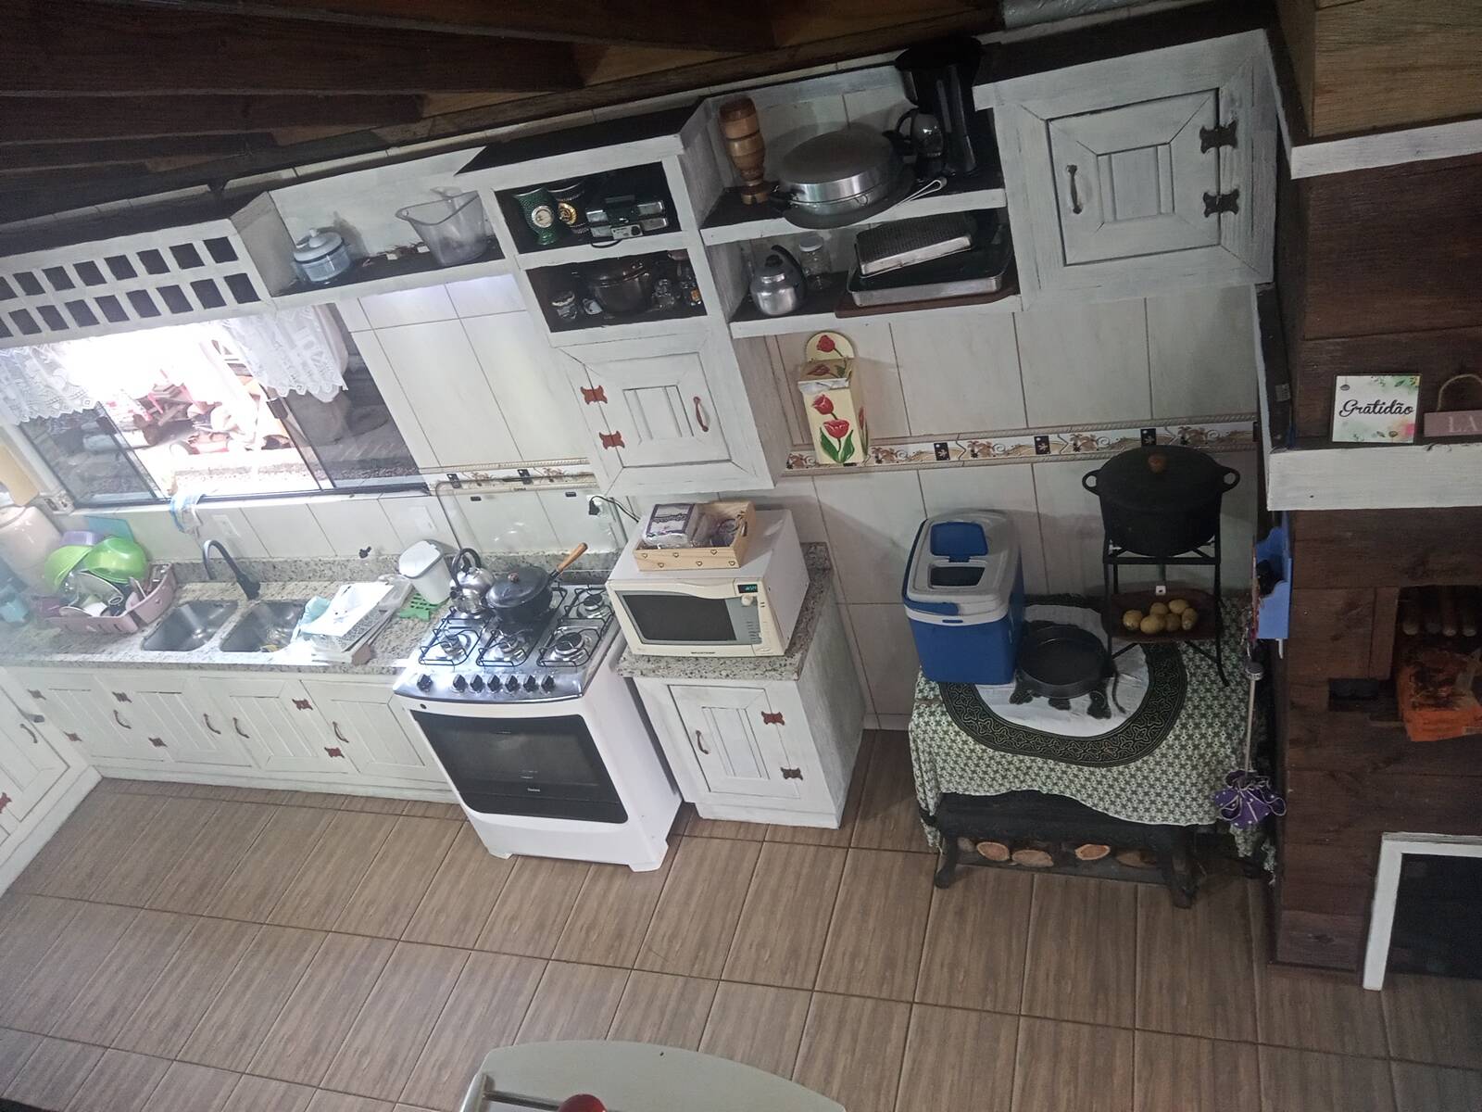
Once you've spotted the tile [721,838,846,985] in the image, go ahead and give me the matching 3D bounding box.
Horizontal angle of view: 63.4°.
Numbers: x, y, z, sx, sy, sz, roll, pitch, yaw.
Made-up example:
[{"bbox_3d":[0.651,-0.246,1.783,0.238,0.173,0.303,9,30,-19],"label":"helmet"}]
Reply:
[{"bbox_3d":[0.163,1.200,4.038,0.316,0.010,0.554,-1,39,22],"label":"tile"}]

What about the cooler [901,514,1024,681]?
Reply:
[{"bbox_3d":[0.725,0.138,3.826,0.295,0.385,0.403,-1,39,22],"label":"cooler"}]

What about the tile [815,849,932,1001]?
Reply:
[{"bbox_3d":[0.482,1.251,4.111,0.332,0.010,0.582,-1,39,22],"label":"tile"}]

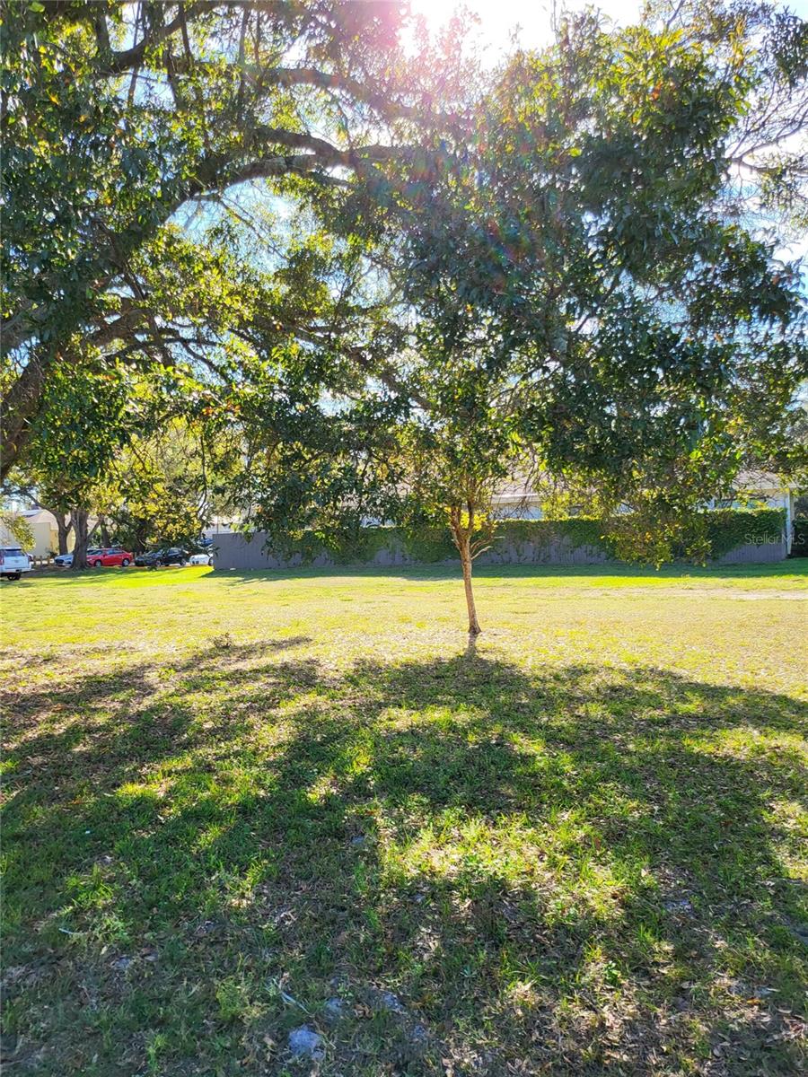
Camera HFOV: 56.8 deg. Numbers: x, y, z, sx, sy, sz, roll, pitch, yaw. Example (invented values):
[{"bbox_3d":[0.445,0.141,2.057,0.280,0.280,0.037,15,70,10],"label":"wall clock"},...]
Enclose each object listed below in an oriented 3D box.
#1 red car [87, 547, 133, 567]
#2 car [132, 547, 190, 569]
[{"bbox_3d":[-23.676,1.526,59.300,1.800,1.430,4.600,0,-1,27],"label":"red car"},{"bbox_3d":[-18.774,1.464,58.400,1.800,1.440,4.600,0,-1,27],"label":"car"}]

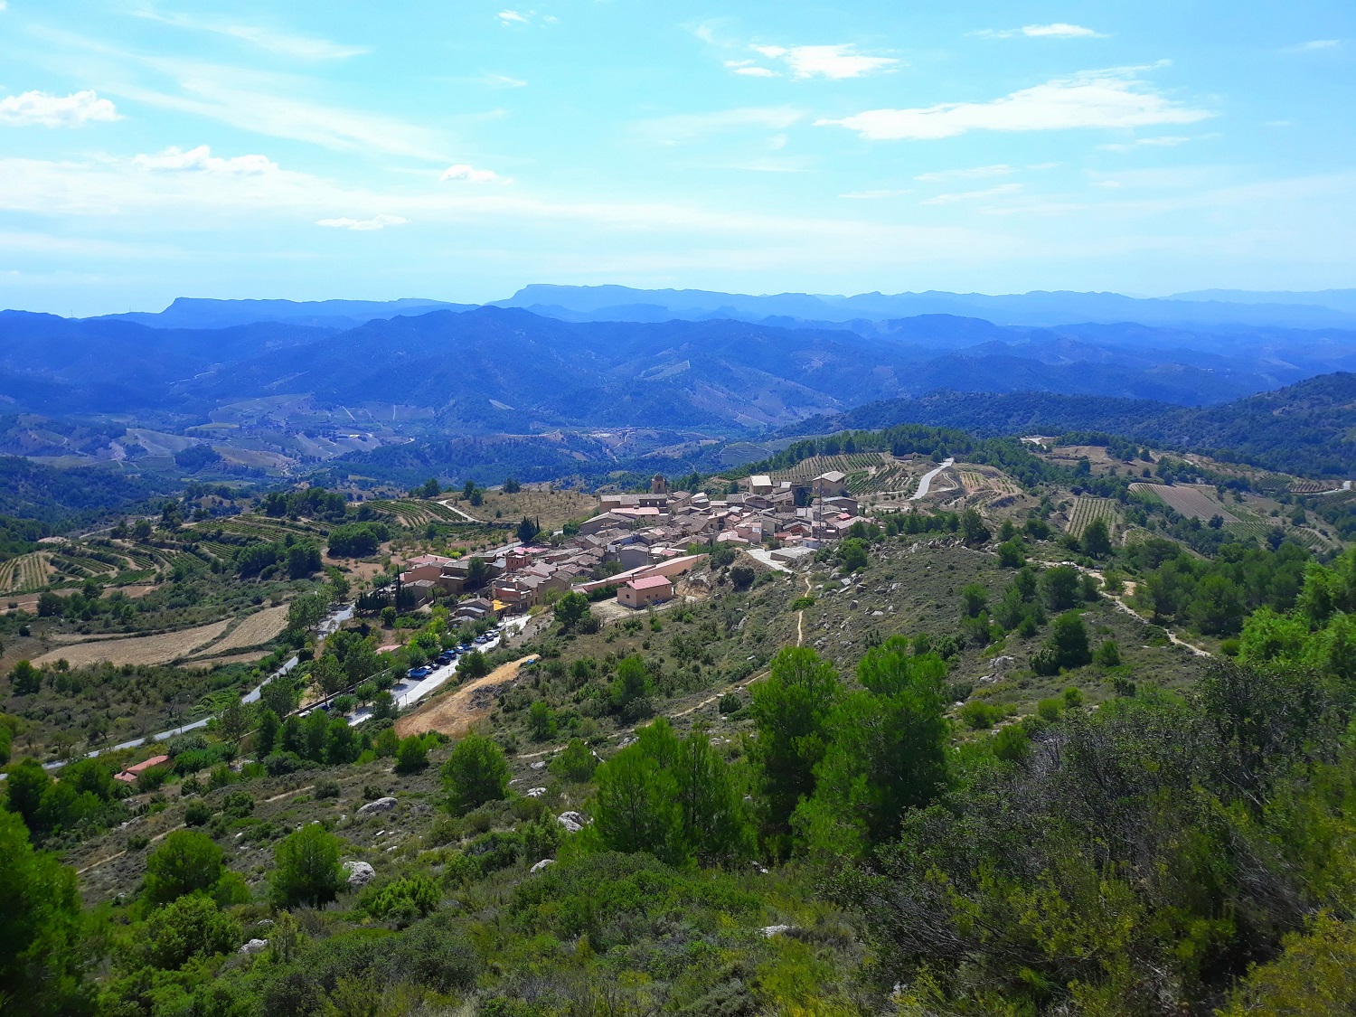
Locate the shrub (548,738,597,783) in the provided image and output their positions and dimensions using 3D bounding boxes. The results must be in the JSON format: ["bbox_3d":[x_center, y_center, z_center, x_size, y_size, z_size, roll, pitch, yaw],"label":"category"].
[{"bbox_3d":[-8.878,21.192,89.085,4.104,3.815,3.776,-1,11,-6],"label":"shrub"}]

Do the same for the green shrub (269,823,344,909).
[{"bbox_3d":[-14.185,13.658,40.463,2.877,3.384,2.647,-4,12,-21],"label":"green shrub"}]

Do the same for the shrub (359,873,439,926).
[{"bbox_3d":[-9.082,12.792,34.610,2.669,1.499,2.456,-3,12,-16],"label":"shrub"}]

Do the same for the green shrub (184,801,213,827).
[{"bbox_3d":[-41.917,26.725,92.486,2.594,2.217,2.386,-6,13,-26],"label":"green shrub"}]

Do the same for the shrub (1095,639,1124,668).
[{"bbox_3d":[35.540,11.934,87.290,2.273,2.316,2.091,5,12,23],"label":"shrub"}]

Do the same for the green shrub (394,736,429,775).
[{"bbox_3d":[-28.536,26.490,113.508,3.752,4.344,3.452,-3,12,-15],"label":"green shrub"}]

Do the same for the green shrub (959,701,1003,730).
[{"bbox_3d":[19.517,13.318,68.013,2.861,1.868,2.632,3,12,17],"label":"green shrub"}]

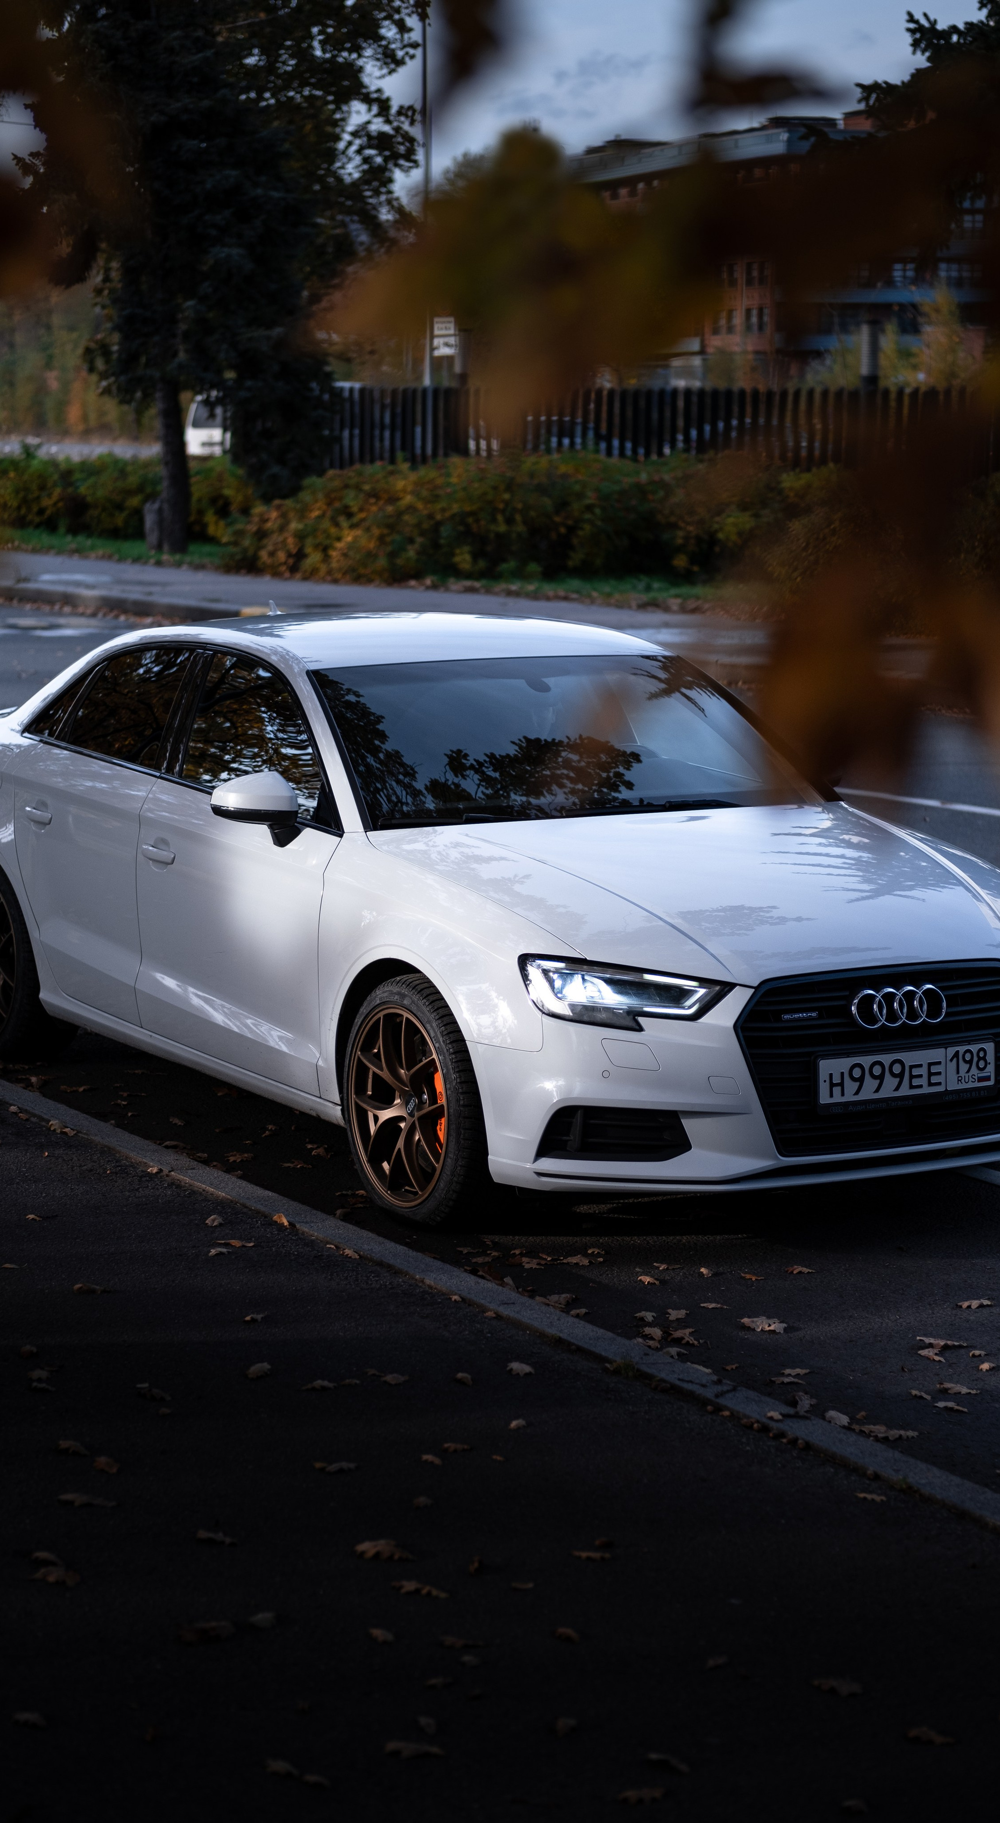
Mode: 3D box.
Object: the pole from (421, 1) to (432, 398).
[{"bbox_3d":[-1.326,-13.033,71.579,0.170,9.600,0.170,0,8,0],"label":"pole"}]

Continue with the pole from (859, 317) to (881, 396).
[{"bbox_3d":[4.856,-6.443,50.197,0.240,2.762,0.240,0,8,0],"label":"pole"}]

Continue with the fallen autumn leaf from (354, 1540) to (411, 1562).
[{"bbox_3d":[-0.205,1.137,6.736,0.102,0.022,0.058,2,8,12],"label":"fallen autumn leaf"}]

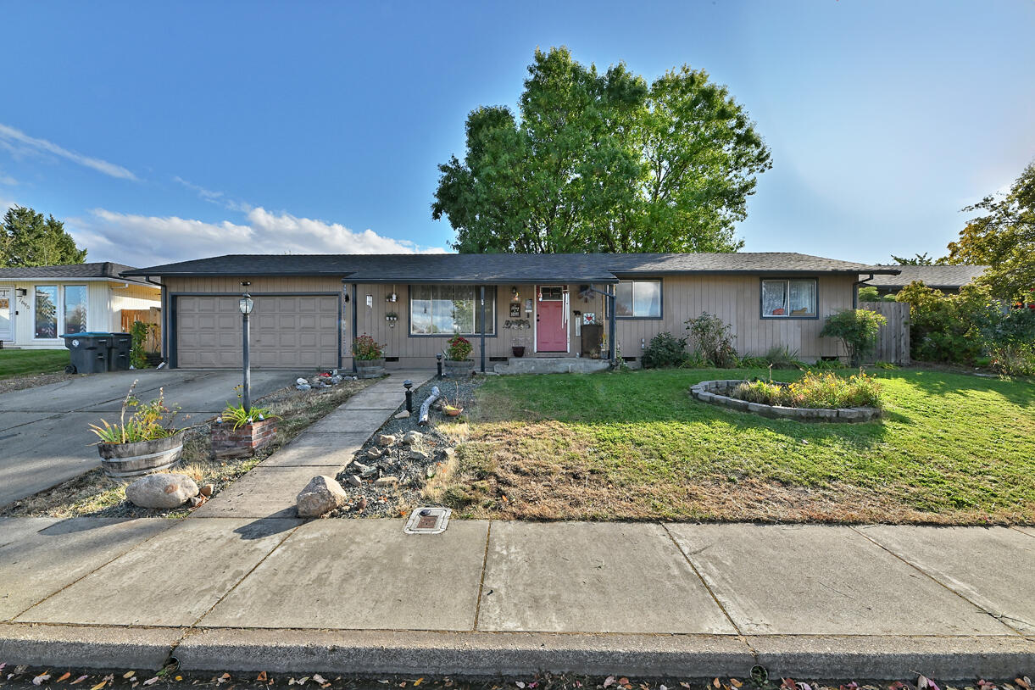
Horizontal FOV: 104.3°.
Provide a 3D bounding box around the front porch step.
[{"bbox_3d":[0.895,0.570,11.050,2.950,0.375,1.350,0,0,1],"label":"front porch step"}]

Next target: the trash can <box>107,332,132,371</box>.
[{"bbox_3d":[-11.730,0.190,11.550,0.780,1.120,0.650,0,0,-9],"label":"trash can"}]

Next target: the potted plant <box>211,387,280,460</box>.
[{"bbox_3d":[-3.290,0.920,4.930,0.540,0.815,0.520,0,0,1],"label":"potted plant"}]

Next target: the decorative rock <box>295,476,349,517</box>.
[{"bbox_3d":[-1.870,1.420,3.860,0.450,0.330,0.390,0,0,-24],"label":"decorative rock"}]

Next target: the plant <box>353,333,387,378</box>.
[{"bbox_3d":[-3.480,0.243,9.500,0.700,1.045,0.690,0,0,1],"label":"plant"}]

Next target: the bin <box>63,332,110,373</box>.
[{"bbox_3d":[-11.650,0.210,10.920,0.860,1.090,0.670,0,0,-7],"label":"bin"}]

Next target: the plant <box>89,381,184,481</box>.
[{"bbox_3d":[-4.060,0.900,4.340,0.770,1.040,0.730,0,0,0],"label":"plant"}]

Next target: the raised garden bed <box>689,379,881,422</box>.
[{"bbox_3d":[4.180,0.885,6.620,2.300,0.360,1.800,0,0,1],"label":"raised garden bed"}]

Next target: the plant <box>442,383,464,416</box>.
[{"bbox_3d":[-1.080,0.890,6.680,0.350,0.550,0.340,0,0,0],"label":"plant"}]

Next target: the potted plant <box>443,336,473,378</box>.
[{"bbox_3d":[-1.320,0.220,9.200,0.690,0.940,0.680,0,0,0],"label":"potted plant"}]

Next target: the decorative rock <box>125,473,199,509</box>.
[{"bbox_3d":[-3.470,1.420,3.950,0.550,0.320,0.420,0,0,-30],"label":"decorative rock"}]

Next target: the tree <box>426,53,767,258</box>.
[{"bbox_3d":[4.900,-8.400,23.500,19.300,17.900,17.000,0,0,0],"label":"tree"}]

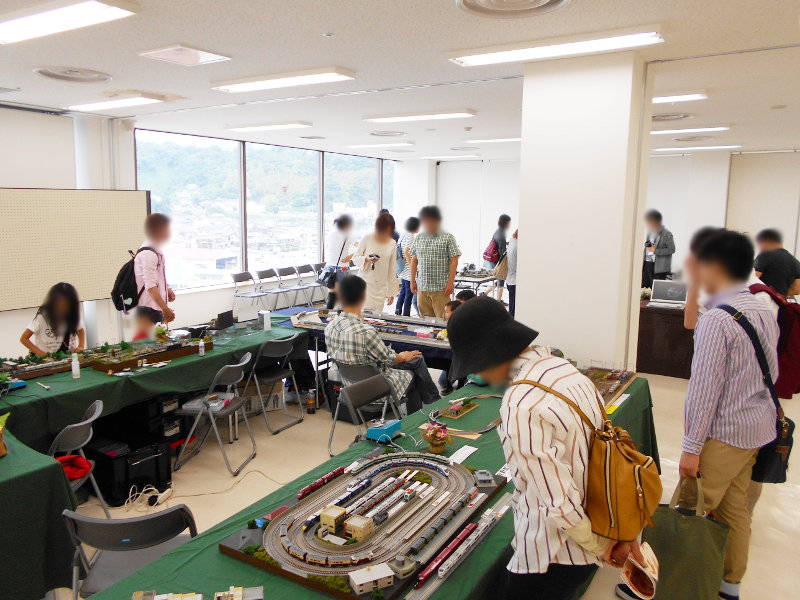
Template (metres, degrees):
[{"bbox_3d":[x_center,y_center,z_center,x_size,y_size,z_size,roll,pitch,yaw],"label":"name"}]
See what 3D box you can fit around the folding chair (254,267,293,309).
[{"bbox_3d":[-1.933,-0.086,9.380,0.470,0.745,0.430,6,11,31],"label":"folding chair"}]

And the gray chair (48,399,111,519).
[{"bbox_3d":[-1.796,0.930,3.003,0.470,0.745,0.430,0,9,-6],"label":"gray chair"}]

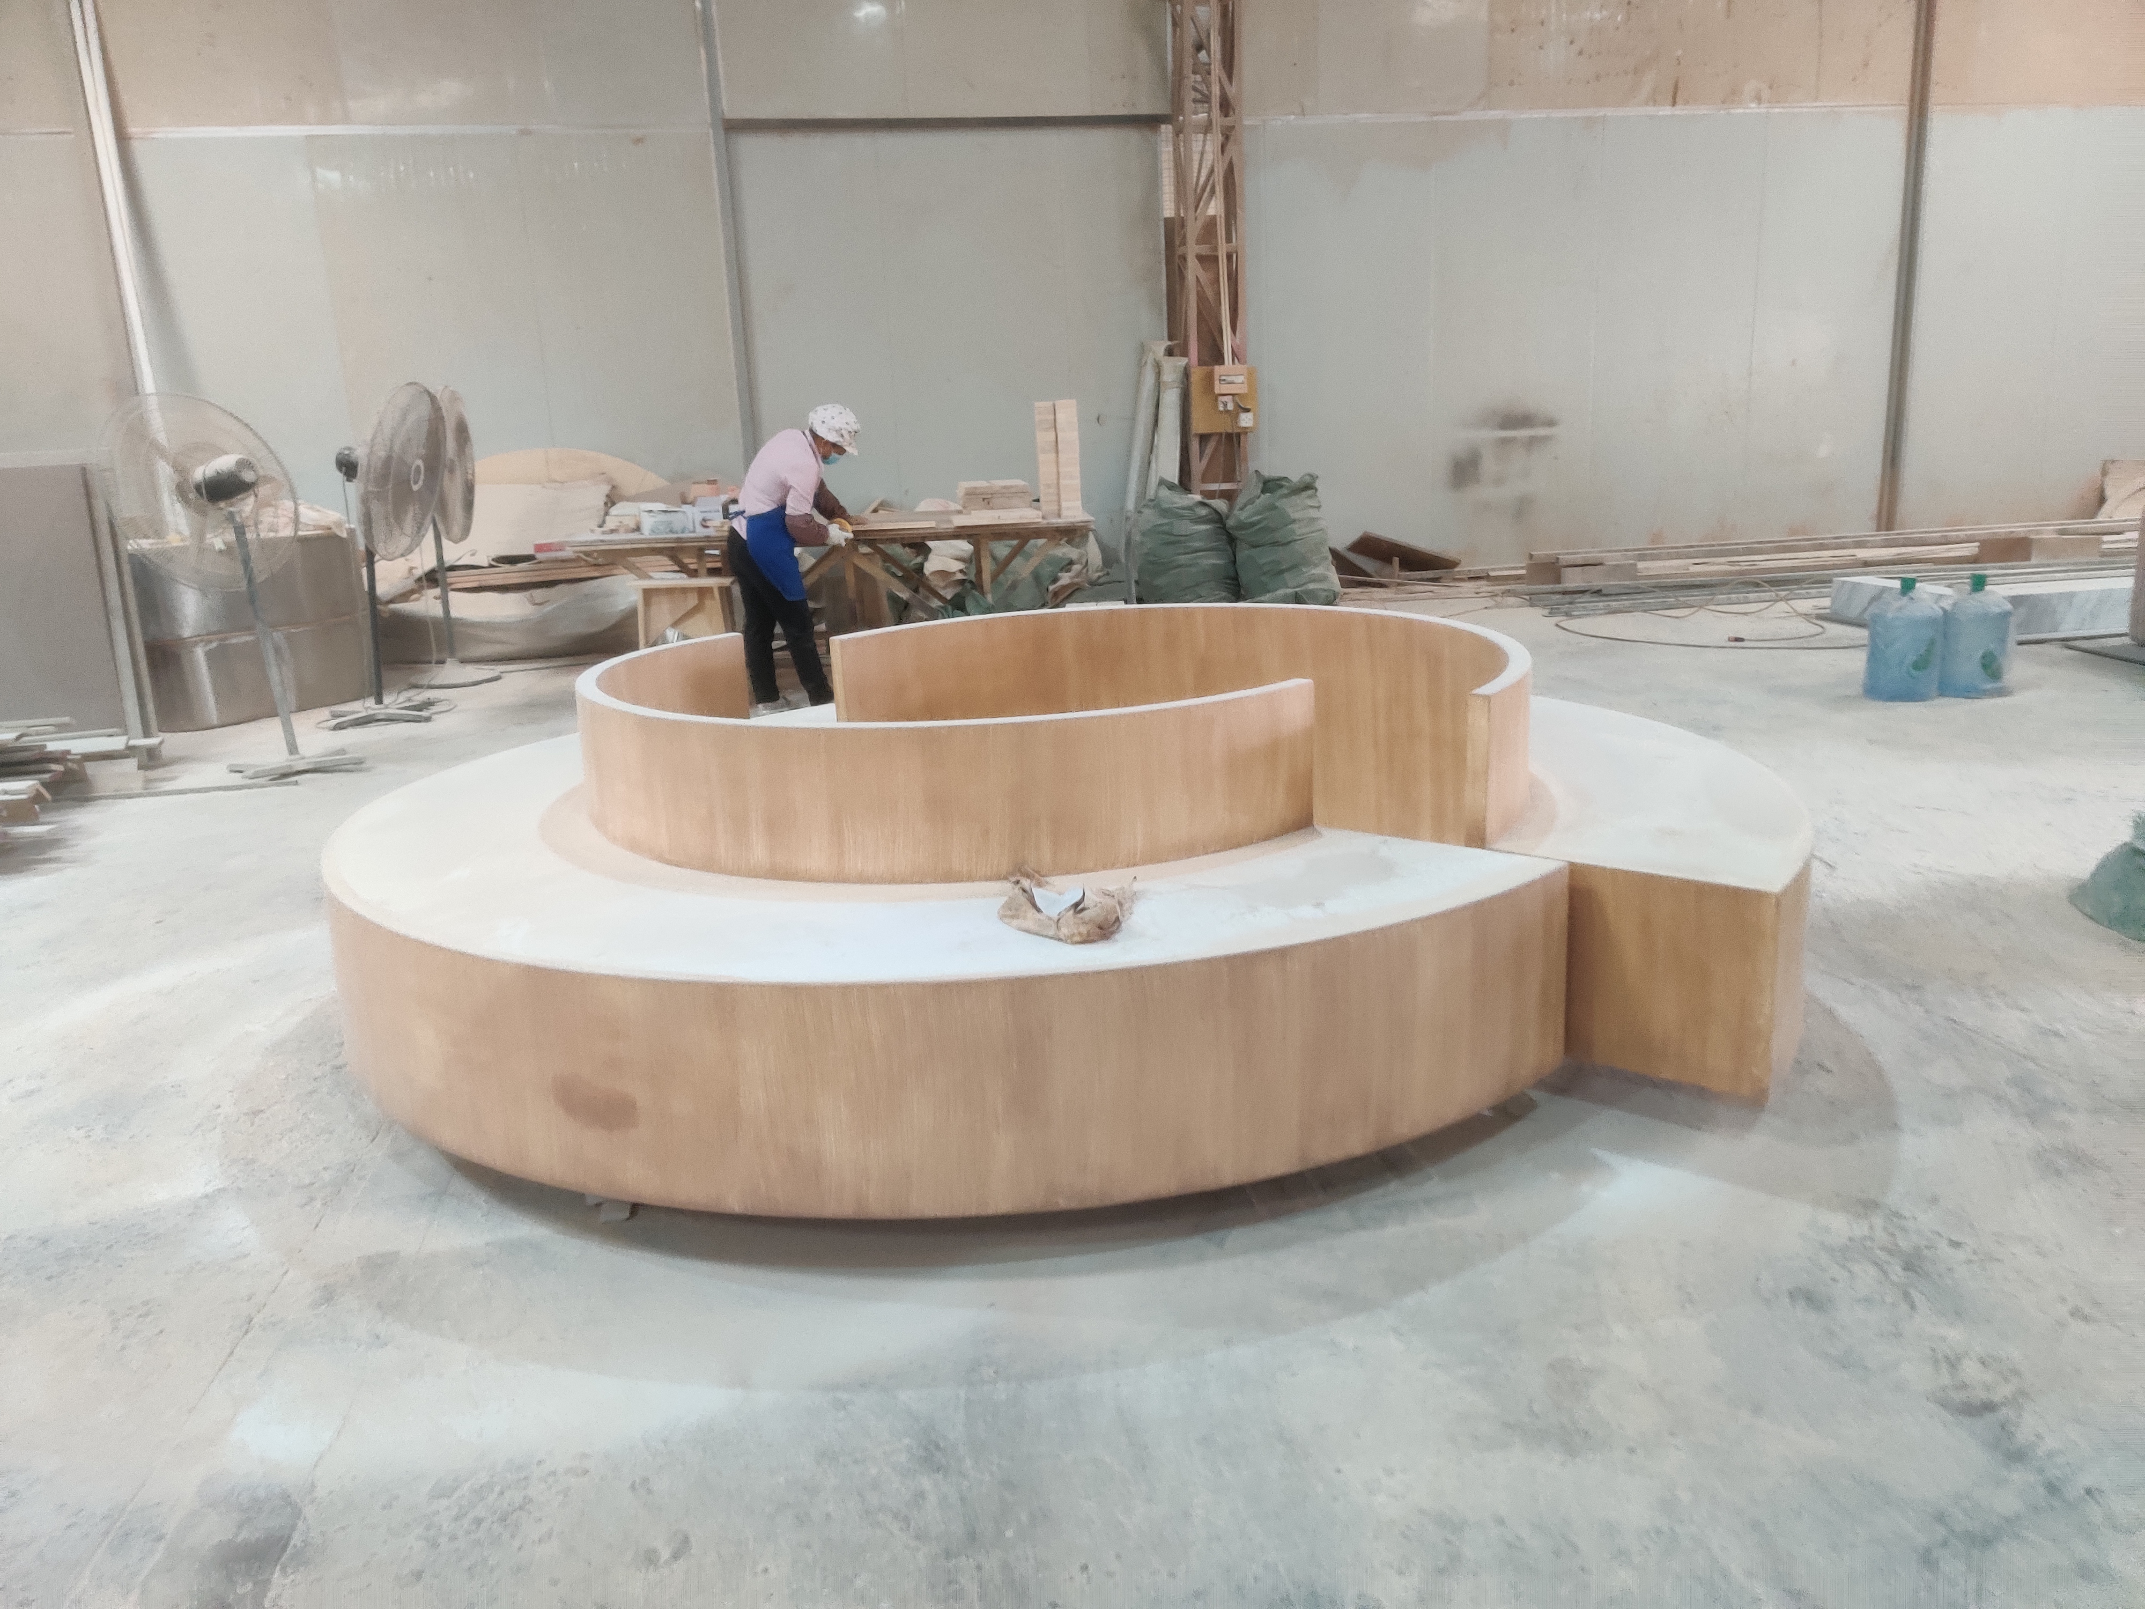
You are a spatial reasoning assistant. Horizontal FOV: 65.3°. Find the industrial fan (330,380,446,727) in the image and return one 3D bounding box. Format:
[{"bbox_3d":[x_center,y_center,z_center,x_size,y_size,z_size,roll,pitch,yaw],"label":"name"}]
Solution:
[{"bbox_3d":[-3.286,-1.159,7.800,0.680,1.530,0.830,-1,14,6],"label":"industrial fan"}]

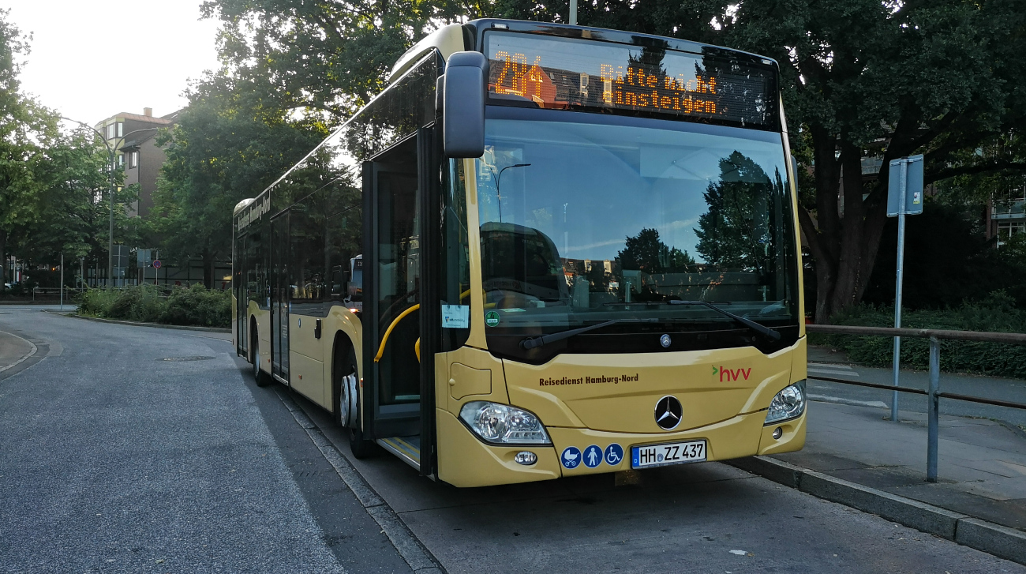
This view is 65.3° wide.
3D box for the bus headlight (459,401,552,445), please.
[{"bbox_3d":[-0.040,0.760,4.453,0.470,0.250,0.240,0,-1,-13],"label":"bus headlight"}]

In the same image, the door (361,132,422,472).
[{"bbox_3d":[-0.830,0.083,5.539,0.160,2.050,1.300,0,-1,-25],"label":"door"}]

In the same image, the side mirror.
[{"bbox_3d":[-0.244,-0.942,4.168,0.240,0.530,0.180,0,-1,-16],"label":"side mirror"}]

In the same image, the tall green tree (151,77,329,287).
[{"bbox_3d":[-14.700,-4.700,43.000,8.800,12.400,8.300,0,0,-19],"label":"tall green tree"}]

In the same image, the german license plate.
[{"bbox_3d":[0.926,0.982,4.722,0.530,0.120,0.020,0,-1,-25],"label":"german license plate"}]

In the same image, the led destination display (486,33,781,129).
[{"bbox_3d":[0.837,-1.230,4.916,2.160,0.480,0.180,0,-1,-25],"label":"led destination display"}]

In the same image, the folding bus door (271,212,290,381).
[{"bbox_3d":[-2.896,0.132,9.894,0.120,2.040,1.300,0,-1,-25],"label":"folding bus door"}]

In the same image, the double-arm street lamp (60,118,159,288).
[{"bbox_3d":[-19.100,-3.350,38.000,4.600,9.400,0.450,0,0,-27],"label":"double-arm street lamp"}]

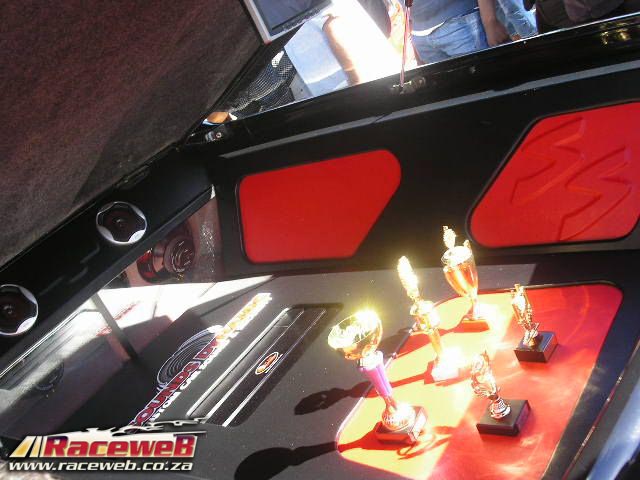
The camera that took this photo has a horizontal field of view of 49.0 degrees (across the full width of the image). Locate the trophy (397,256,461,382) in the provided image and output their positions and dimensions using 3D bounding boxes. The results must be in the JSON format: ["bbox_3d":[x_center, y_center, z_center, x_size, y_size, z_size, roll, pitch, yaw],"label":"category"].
[{"bbox_3d":[0.237,0.167,1.509,0.074,0.299,0.083,-6,28,40],"label":"trophy"}]

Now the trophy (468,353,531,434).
[{"bbox_3d":[0.327,0.279,1.329,0.079,0.167,0.077,-6,28,40],"label":"trophy"}]

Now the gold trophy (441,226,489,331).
[{"bbox_3d":[0.337,0.085,1.640,0.083,0.267,0.115,-6,28,40],"label":"gold trophy"}]

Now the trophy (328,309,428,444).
[{"bbox_3d":[0.120,0.285,1.419,0.112,0.253,0.112,-7,27,38],"label":"trophy"}]

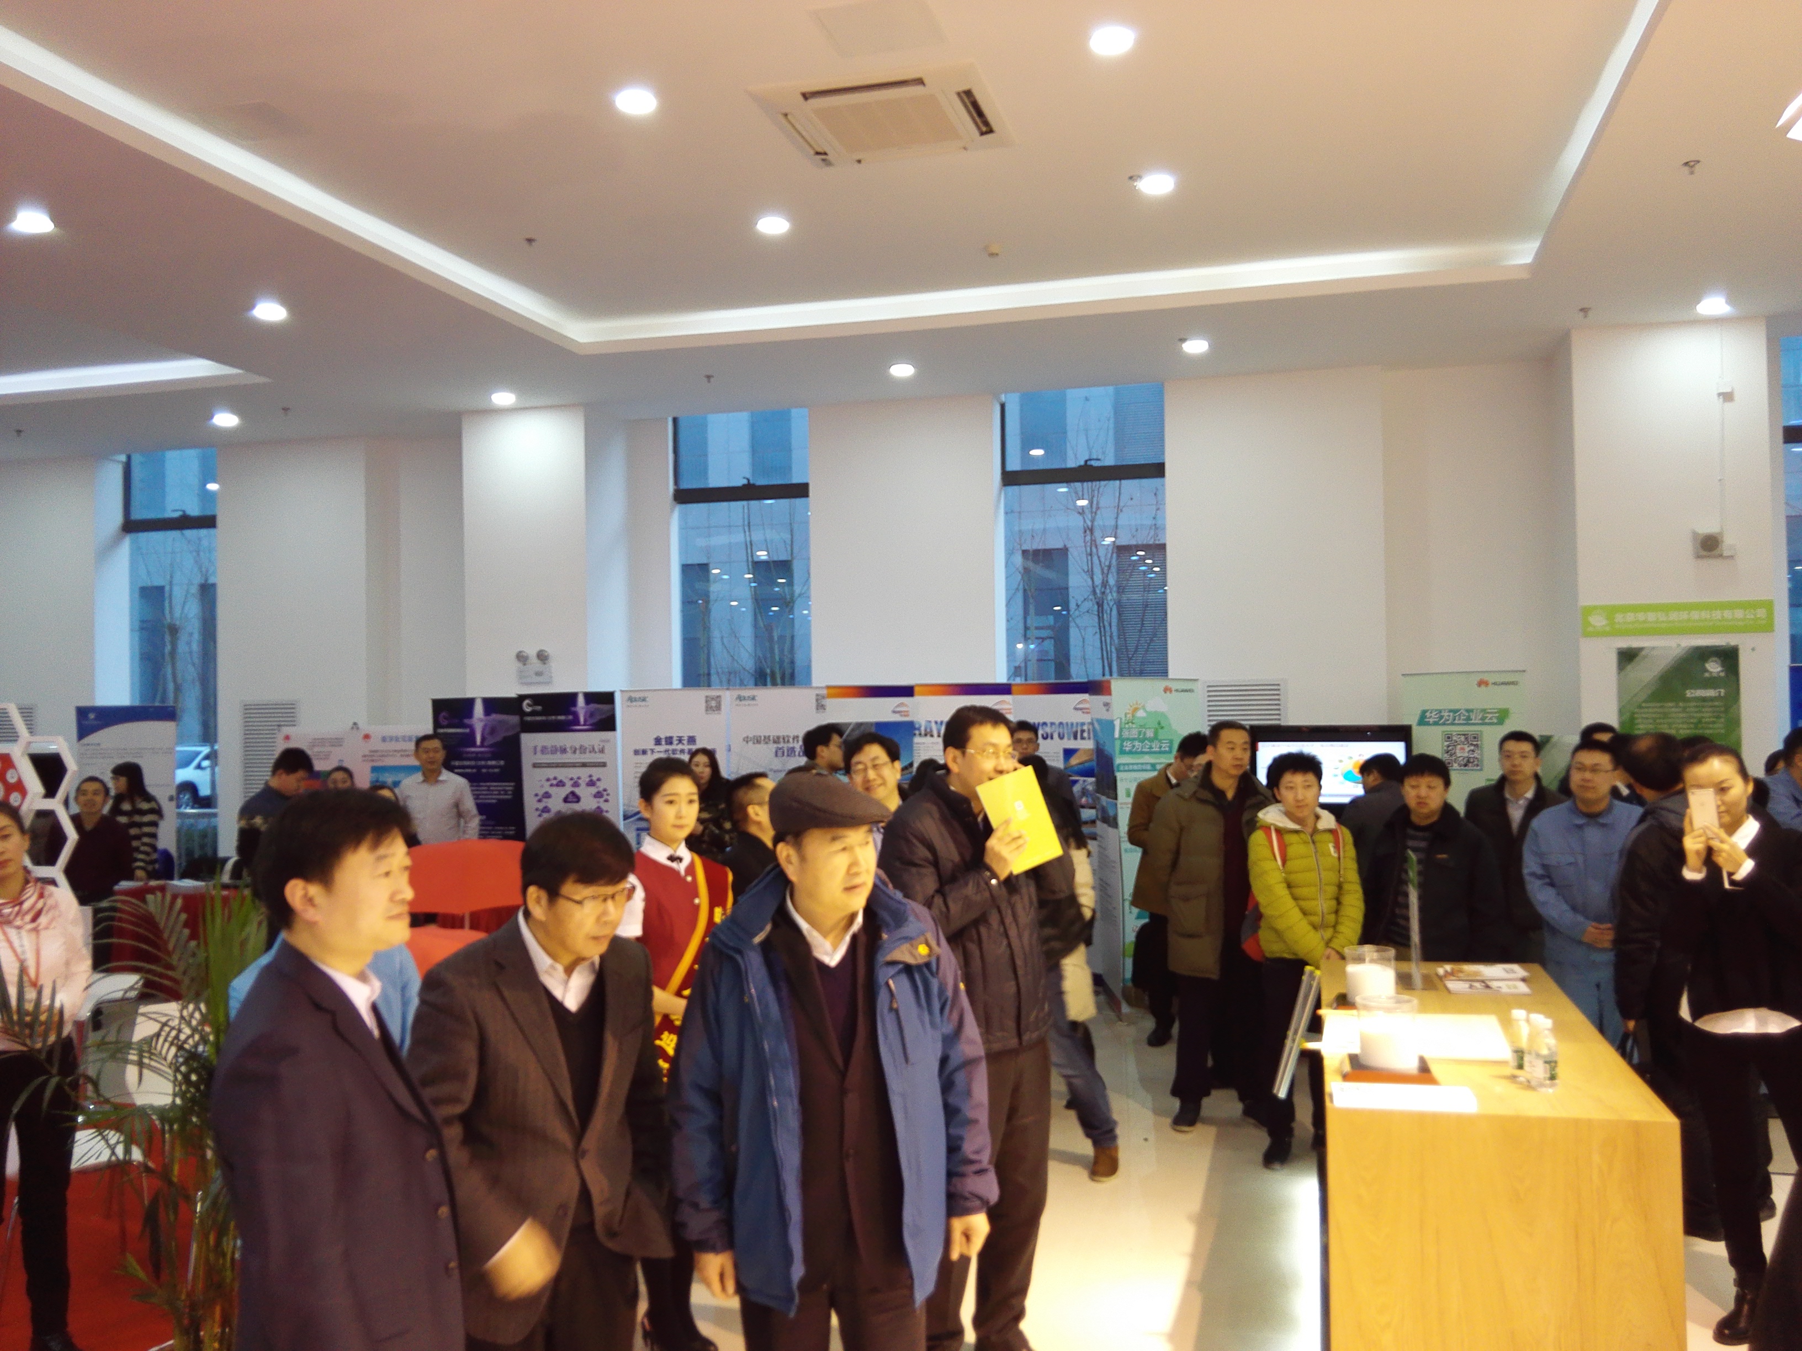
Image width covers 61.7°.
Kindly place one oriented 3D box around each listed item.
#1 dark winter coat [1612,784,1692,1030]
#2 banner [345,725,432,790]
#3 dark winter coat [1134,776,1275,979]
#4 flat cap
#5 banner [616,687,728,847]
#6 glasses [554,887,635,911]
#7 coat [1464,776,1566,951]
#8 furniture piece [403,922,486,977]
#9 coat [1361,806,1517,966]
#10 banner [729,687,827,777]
[{"bbox_3d":[2.697,0.843,5.150,0.520,0.870,0.340,-1,-1,9],"label":"dark winter coat"},{"bbox_3d":[-4.132,1.281,12.291,0.800,1.800,0.100,-1,-1,15],"label":"banner"},{"bbox_3d":[1.353,0.864,6.550,0.600,0.920,0.380,0,-1,-18],"label":"dark winter coat"},{"bbox_3d":[-0.140,0.252,2.970,0.270,0.125,0.200,-7,-5,40],"label":"flat cap"},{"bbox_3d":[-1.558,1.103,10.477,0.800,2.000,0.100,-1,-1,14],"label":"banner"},{"bbox_3d":[-0.595,0.397,2.820,0.140,0.042,0.140,12,12,36],"label":"glasses"},{"bbox_3d":[2.856,0.845,7.000,0.500,0.770,0.320,-1,-1,24],"label":"coat"},{"bbox_3d":[-2.115,1.544,6.891,0.550,0.750,0.550,-1,-1,15],"label":"furniture piece"},{"bbox_3d":[2.111,0.874,5.950,0.600,0.780,0.360,-2,-2,36],"label":"coat"},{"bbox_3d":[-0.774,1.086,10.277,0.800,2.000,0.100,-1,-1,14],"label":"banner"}]

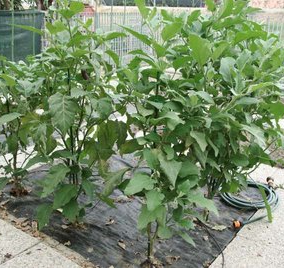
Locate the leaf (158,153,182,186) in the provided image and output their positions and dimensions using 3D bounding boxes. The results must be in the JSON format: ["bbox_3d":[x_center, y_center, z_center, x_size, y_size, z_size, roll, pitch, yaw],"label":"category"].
[{"bbox_3d":[0.157,0.196,1.903,0.130,0.175,0.060,3,18,5],"label":"leaf"}]

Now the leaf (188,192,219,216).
[{"bbox_3d":[0.359,0.406,2.016,0.170,0.100,0.100,5,19,11],"label":"leaf"}]

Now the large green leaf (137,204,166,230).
[{"bbox_3d":[0.054,0.478,1.974,0.165,0.135,0.080,1,18,2],"label":"large green leaf"}]

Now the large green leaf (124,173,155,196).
[{"bbox_3d":[-0.014,0.287,1.960,0.170,0.120,0.090,1,18,0],"label":"large green leaf"}]

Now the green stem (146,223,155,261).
[{"bbox_3d":[0.052,0.655,2.103,0.040,0.272,0.032,1,18,2],"label":"green stem"}]

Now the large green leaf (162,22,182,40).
[{"bbox_3d":[0.195,-0.654,2.201,0.130,0.115,0.070,2,18,4],"label":"large green leaf"}]

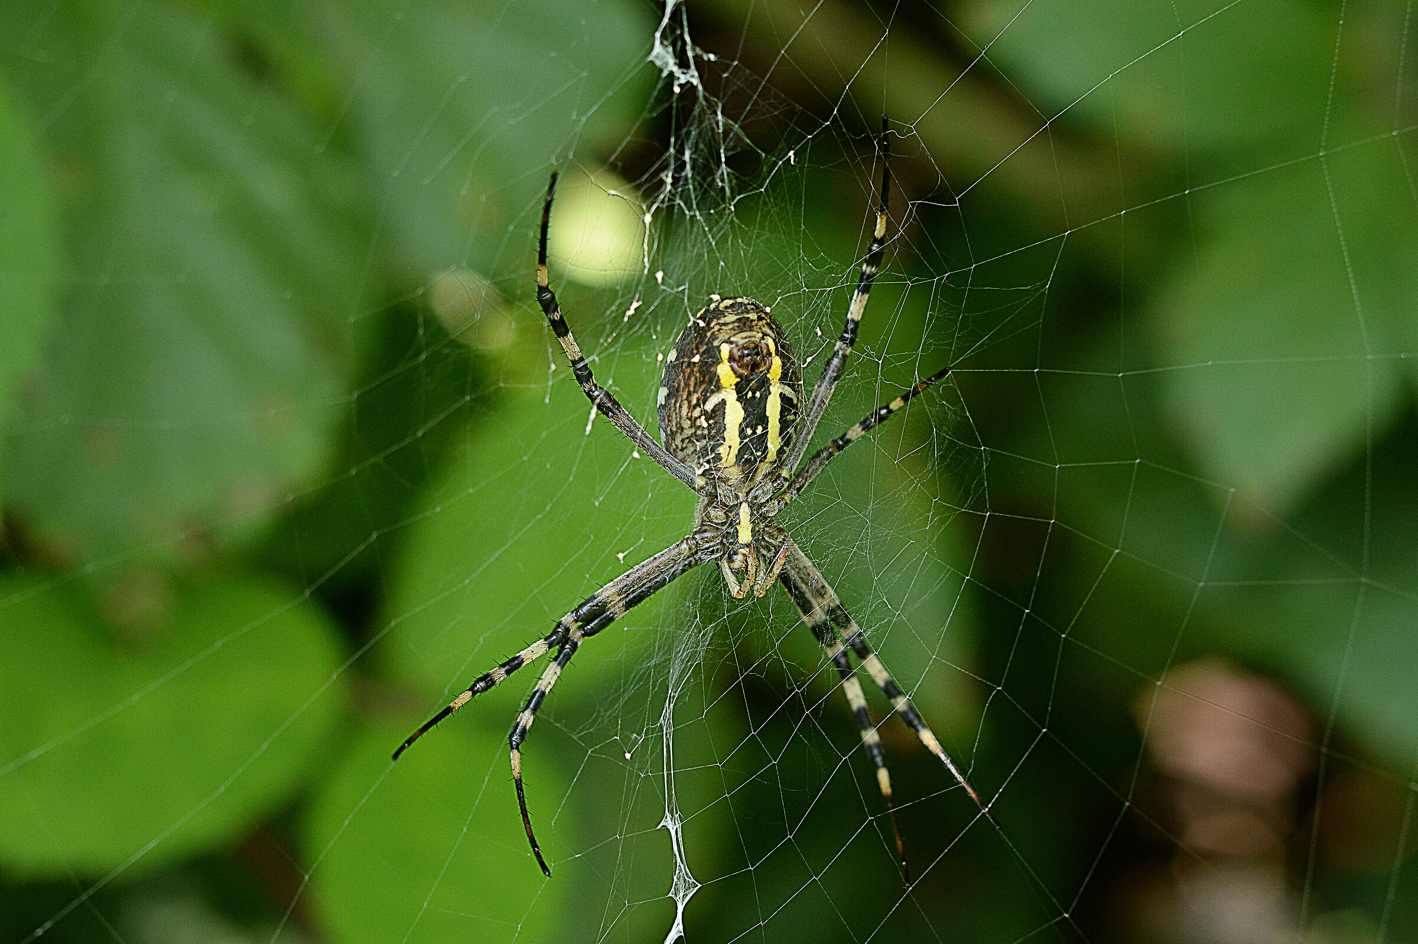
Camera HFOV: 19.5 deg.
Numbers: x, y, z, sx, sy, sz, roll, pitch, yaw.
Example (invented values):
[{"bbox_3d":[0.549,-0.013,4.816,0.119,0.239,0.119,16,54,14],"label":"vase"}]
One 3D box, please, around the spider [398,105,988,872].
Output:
[{"bbox_3d":[-0.002,0.002,0.250,0.036,0.046,0.013,-3,0,0],"label":"spider"}]

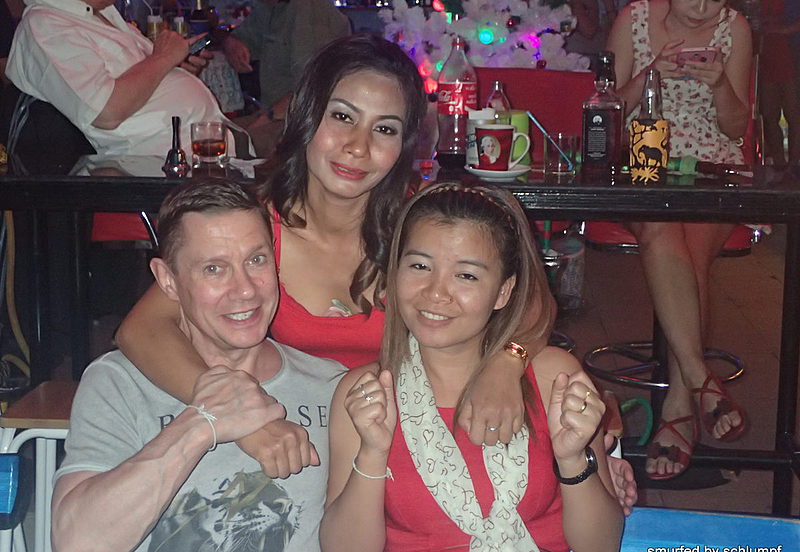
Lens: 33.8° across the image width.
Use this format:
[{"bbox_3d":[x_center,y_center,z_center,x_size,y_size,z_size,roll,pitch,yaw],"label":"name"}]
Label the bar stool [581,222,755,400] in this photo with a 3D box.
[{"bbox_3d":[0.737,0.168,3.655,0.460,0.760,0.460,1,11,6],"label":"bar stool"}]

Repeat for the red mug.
[{"bbox_3d":[0.217,-0.270,2.775,0.115,0.090,0.081,0,11,0],"label":"red mug"}]

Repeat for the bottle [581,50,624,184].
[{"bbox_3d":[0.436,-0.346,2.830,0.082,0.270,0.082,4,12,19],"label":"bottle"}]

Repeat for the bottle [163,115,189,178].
[{"bbox_3d":[-0.477,-0.274,2.810,0.060,0.128,0.060,0,11,0],"label":"bottle"}]

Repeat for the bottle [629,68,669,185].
[{"bbox_3d":[0.521,-0.314,2.755,0.080,0.239,0.080,2,11,9],"label":"bottle"}]

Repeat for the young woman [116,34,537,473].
[{"bbox_3d":[-0.109,0.208,2.010,0.590,1.150,0.650,0,11,0],"label":"young woman"}]

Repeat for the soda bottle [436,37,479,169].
[{"bbox_3d":[0.130,-0.394,2.980,0.087,0.295,0.087,0,11,0],"label":"soda bottle"}]

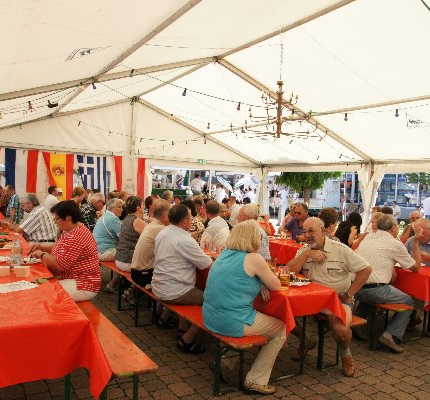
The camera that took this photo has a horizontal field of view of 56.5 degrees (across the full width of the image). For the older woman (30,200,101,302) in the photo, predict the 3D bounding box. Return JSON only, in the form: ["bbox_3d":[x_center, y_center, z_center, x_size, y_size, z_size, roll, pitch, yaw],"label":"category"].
[{"bbox_3d":[-1.405,0.687,3.670,0.624,1.365,0.526,1,2,-31],"label":"older woman"}]

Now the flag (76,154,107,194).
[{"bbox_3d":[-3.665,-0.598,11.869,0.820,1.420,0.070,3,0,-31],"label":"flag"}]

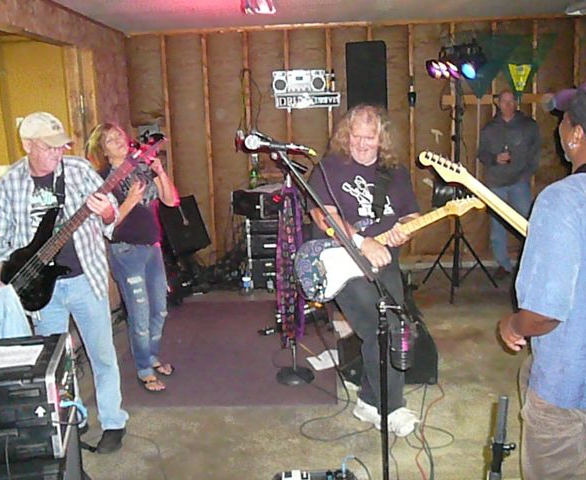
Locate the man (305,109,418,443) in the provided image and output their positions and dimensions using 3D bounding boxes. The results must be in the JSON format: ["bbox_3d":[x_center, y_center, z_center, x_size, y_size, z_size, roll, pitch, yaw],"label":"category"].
[{"bbox_3d":[0.376,0.144,3.458,0.600,1.690,0.560,-1,11,4],"label":"man"}]

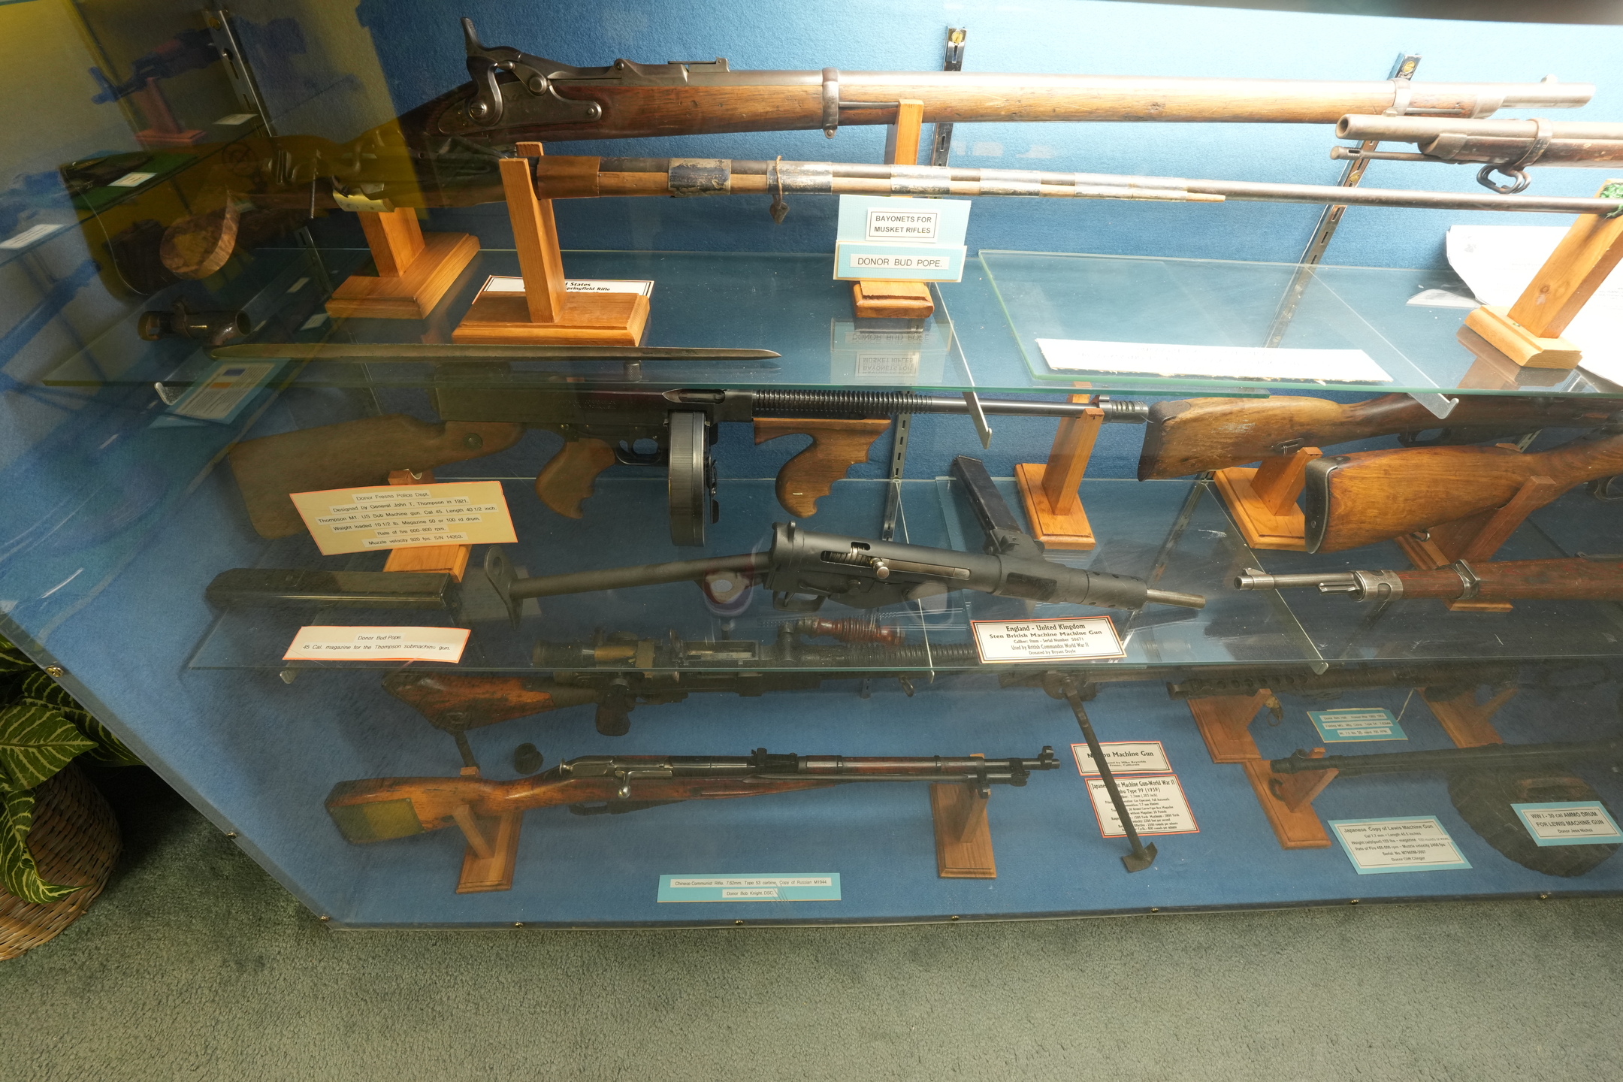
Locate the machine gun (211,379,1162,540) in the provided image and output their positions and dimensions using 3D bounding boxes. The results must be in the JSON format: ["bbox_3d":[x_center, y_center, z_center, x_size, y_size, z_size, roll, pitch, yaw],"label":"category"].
[{"bbox_3d":[-0.098,-0.092,0.773,0.950,0.225,0.140,-1,43,-10],"label":"machine gun"}]

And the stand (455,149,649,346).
[{"bbox_3d":[-0.205,-0.224,0.547,0.141,0.129,0.068,0,43,-3],"label":"stand"}]

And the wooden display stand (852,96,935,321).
[{"bbox_3d":[0.076,-0.312,0.652,0.071,0.164,0.147,0,43,-2],"label":"wooden display stand"}]

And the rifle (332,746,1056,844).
[{"bbox_3d":[-0.157,0.361,1.012,1.020,0.200,0.072,1,36,-4],"label":"rifle"}]

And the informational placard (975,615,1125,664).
[{"bbox_3d":[0.252,0.102,0.768,0.154,0.005,0.059,0,45,-2],"label":"informational placard"}]

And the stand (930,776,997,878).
[{"bbox_3d":[0.237,0.395,1.083,0.083,0.172,0.150,0,43,-3],"label":"stand"}]

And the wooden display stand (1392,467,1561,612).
[{"bbox_3d":[0.763,-0.027,0.817,0.070,0.156,0.147,2,43,0],"label":"wooden display stand"}]

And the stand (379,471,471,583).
[{"bbox_3d":[-0.410,-0.040,0.781,0.081,0.097,0.140,2,43,-2],"label":"stand"}]

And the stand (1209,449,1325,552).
[{"bbox_3d":[0.567,-0.073,0.867,0.085,0.109,0.138,5,43,2],"label":"stand"}]

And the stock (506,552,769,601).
[{"bbox_3d":[-0.172,0.036,0.724,0.266,0.026,0.026,-6,43,1],"label":"stock"}]

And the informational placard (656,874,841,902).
[{"bbox_3d":[-0.088,0.496,1.033,0.259,0.005,0.039,0,43,-2],"label":"informational placard"}]

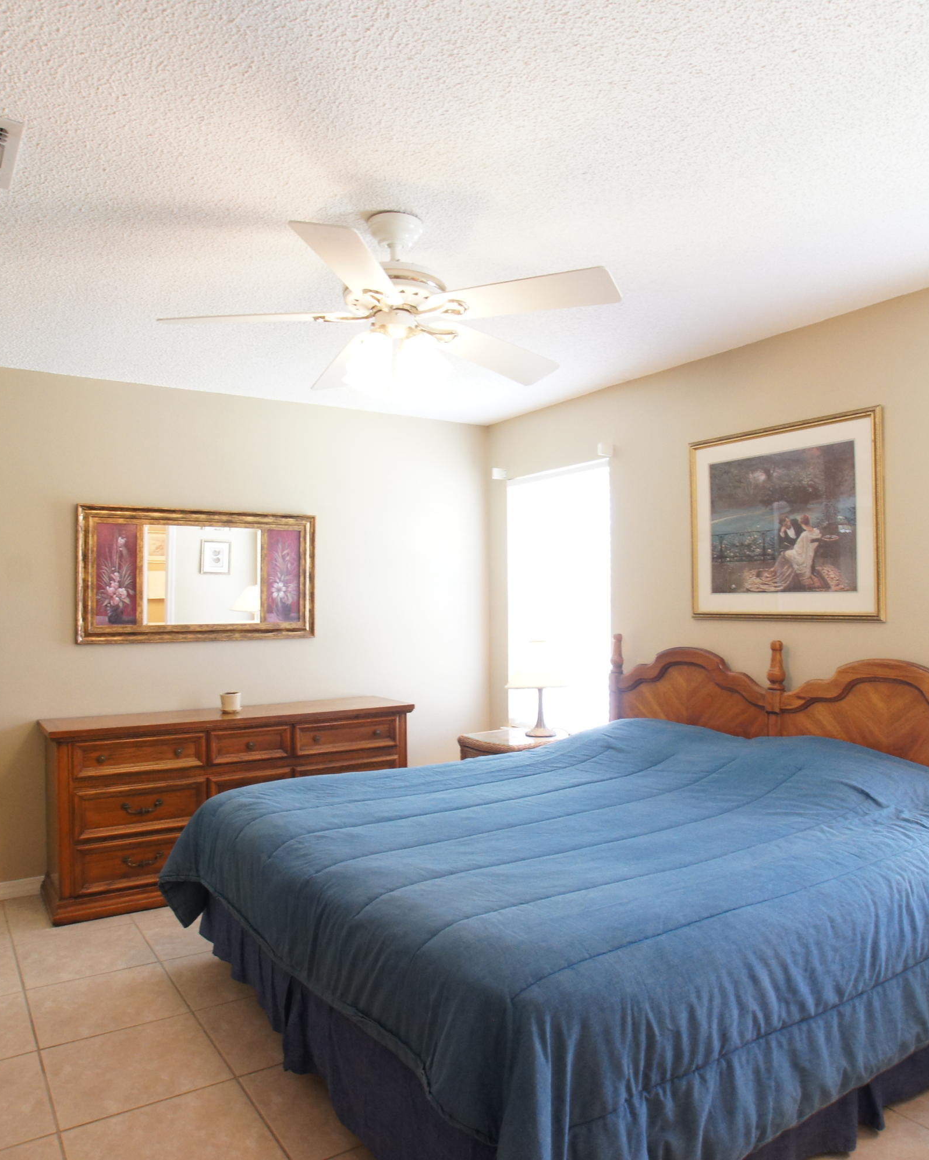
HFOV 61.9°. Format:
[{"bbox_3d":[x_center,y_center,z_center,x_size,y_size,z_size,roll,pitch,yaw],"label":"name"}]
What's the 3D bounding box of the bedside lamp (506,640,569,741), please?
[{"bbox_3d":[0.432,0.621,4.465,0.375,0.548,0.375,0,-1,0],"label":"bedside lamp"}]

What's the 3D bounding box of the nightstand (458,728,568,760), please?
[{"bbox_3d":[0.301,1.198,4.285,0.480,0.615,0.540,1,-2,-34],"label":"nightstand"}]

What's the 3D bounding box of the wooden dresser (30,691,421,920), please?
[{"bbox_3d":[-1.158,1.090,4.030,1.780,0.810,0.475,1,-2,-35],"label":"wooden dresser"}]

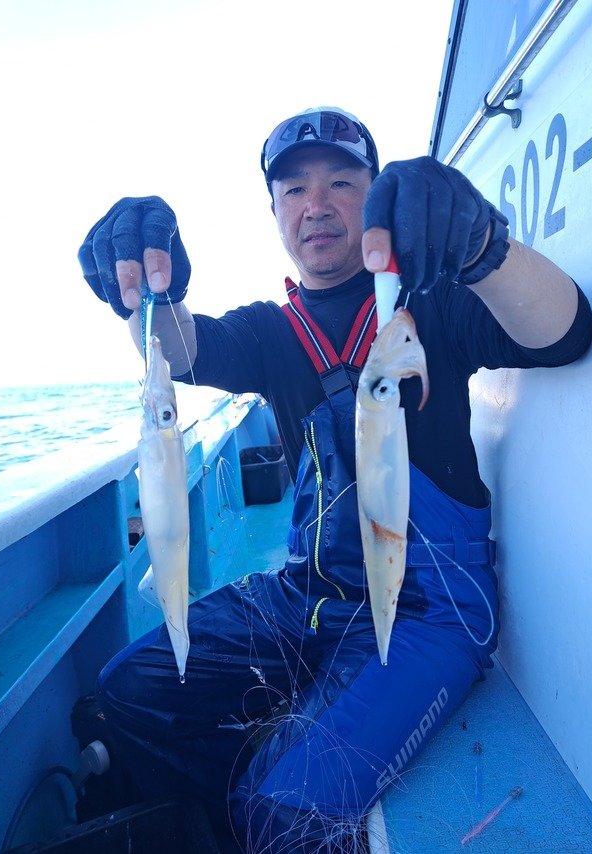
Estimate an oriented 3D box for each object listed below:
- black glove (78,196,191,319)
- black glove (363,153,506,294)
[{"bbox_3d":[-0.137,-0.142,0.505,0.090,0.100,0.110,-1,5,14],"label":"black glove"},{"bbox_3d":[0.109,-0.158,0.470,0.098,0.100,0.120,-1,5,18],"label":"black glove"}]

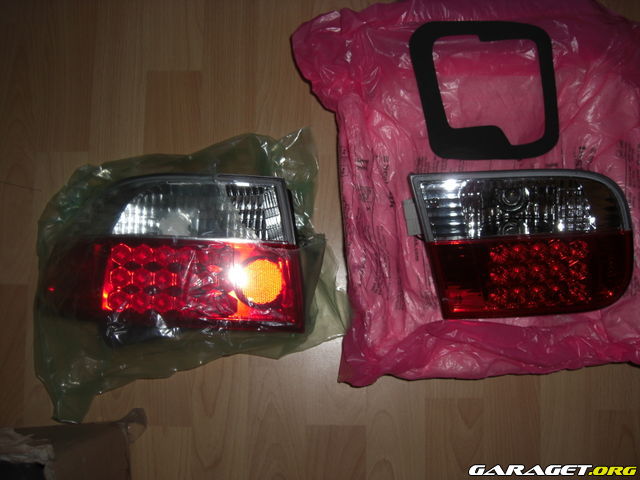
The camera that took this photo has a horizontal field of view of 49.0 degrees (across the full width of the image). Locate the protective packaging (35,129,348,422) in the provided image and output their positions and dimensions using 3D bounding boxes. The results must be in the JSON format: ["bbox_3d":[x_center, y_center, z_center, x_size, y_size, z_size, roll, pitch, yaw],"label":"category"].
[{"bbox_3d":[-0.148,0.034,0.756,0.348,0.120,0.304,-6,83,-1],"label":"protective packaging"}]

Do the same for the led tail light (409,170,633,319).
[{"bbox_3d":[0.209,0.009,0.756,0.228,0.085,0.151,0,83,0],"label":"led tail light"}]

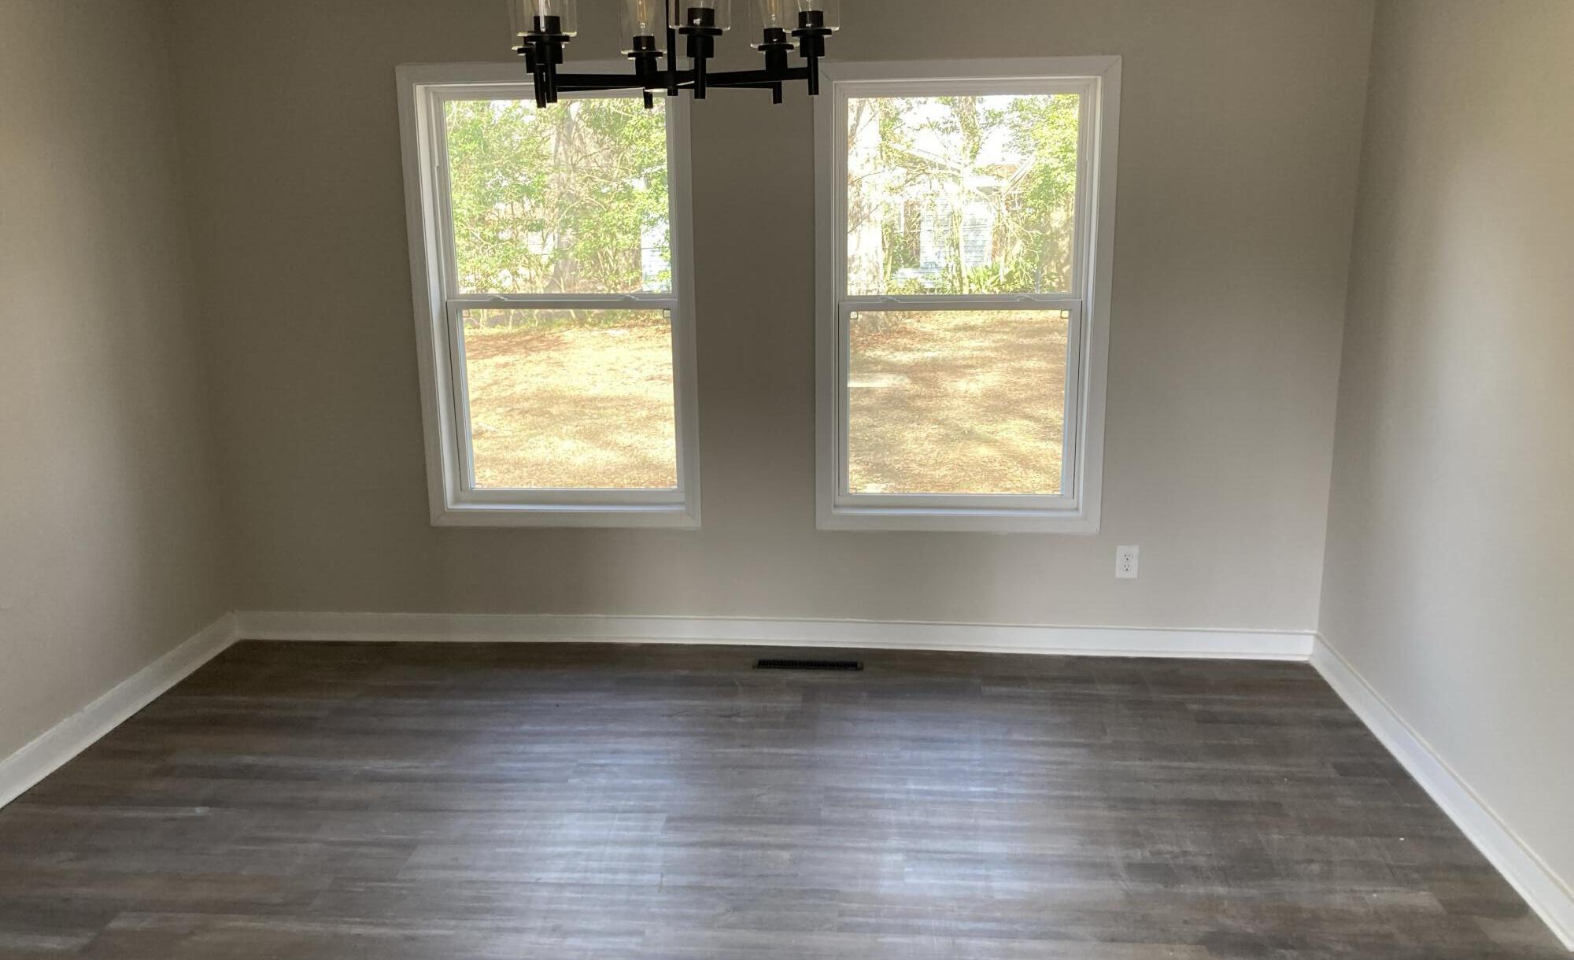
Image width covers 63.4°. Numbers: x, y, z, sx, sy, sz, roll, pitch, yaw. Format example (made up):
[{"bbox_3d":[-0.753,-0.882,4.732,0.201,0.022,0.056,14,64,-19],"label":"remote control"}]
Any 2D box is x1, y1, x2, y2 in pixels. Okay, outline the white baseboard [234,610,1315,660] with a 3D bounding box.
[{"bbox_3d":[-0.108,0.561,4.611,3.949,0.102,0.020,0,13,4],"label":"white baseboard"}]

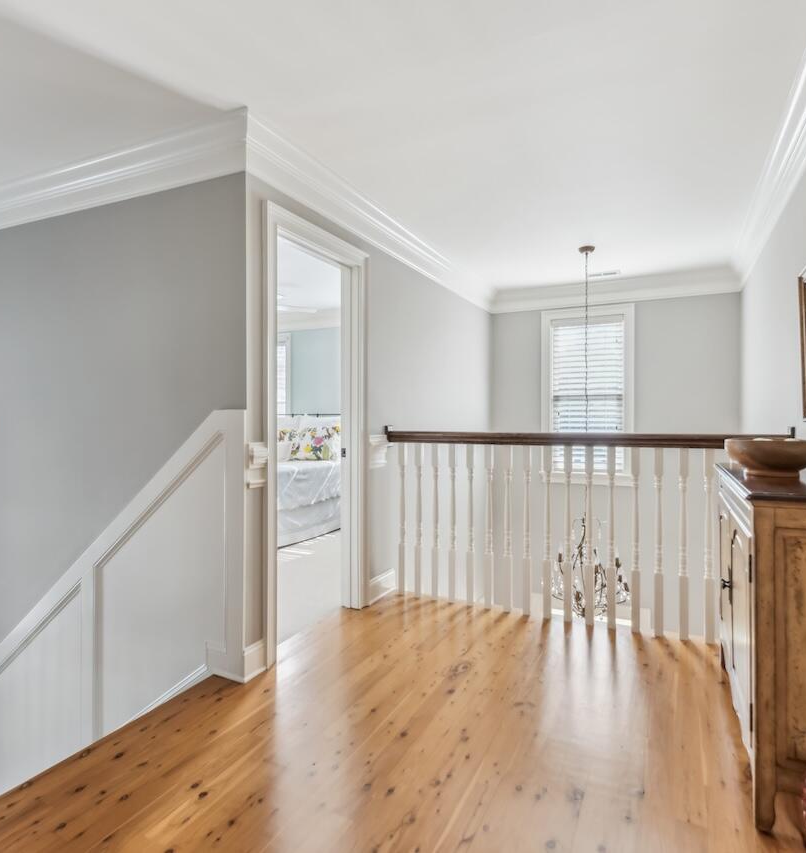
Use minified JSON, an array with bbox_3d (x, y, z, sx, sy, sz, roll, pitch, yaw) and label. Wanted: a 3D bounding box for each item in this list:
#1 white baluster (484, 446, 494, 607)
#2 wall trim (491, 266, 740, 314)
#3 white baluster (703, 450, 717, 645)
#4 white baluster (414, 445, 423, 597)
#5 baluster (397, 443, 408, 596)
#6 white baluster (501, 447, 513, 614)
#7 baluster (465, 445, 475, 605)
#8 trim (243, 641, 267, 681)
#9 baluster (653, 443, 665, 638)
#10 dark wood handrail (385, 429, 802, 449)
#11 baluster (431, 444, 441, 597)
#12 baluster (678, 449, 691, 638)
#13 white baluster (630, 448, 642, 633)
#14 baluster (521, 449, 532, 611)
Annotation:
[{"bbox_3d":[0.520,0.603,3.209,0.039,0.988,0.039,0,0,27],"label":"white baluster"},{"bbox_3d":[1.839,-1.247,4.912,2.167,0.218,0.100,0,0,27],"label":"wall trim"},{"bbox_3d":[1.549,0.605,2.691,0.039,0.988,0.039,0,0,27],"label":"white baluster"},{"bbox_3d":[0.105,0.603,3.418,0.039,0.988,0.039,0,0,27],"label":"white baluster"},{"bbox_3d":[0.002,0.595,3.454,0.037,0.989,0.037,0,0,27],"label":"baluster"},{"bbox_3d":[0.618,0.596,3.142,0.037,0.989,0.037,0,0,27],"label":"white baluster"},{"bbox_3d":[0.416,0.603,3.261,0.039,0.988,0.039,0,0,27],"label":"baluster"},{"bbox_3d":[-0.661,1.032,2.363,0.025,0.145,0.137,0,0,27],"label":"trim"},{"bbox_3d":[1.343,0.605,2.795,0.039,0.988,0.039,0,0,27],"label":"baluster"},{"bbox_3d":[0.873,0.069,3.010,2.182,0.065,0.066,0,0,27],"label":"dark wood handrail"},{"bbox_3d":[0.210,0.596,3.349,0.037,0.989,0.037,0,0,27],"label":"baluster"},{"bbox_3d":[1.440,0.598,2.727,0.037,0.989,0.037,0,0,27],"label":"baluster"},{"bbox_3d":[1.245,0.605,2.844,0.039,0.988,0.039,0,0,27],"label":"white baluster"},{"bbox_3d":[0.721,0.596,3.090,0.037,0.989,0.037,0,0,27],"label":"baluster"}]

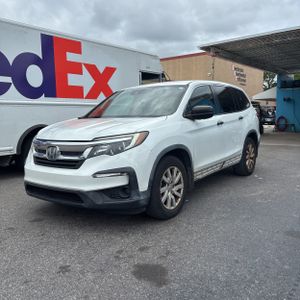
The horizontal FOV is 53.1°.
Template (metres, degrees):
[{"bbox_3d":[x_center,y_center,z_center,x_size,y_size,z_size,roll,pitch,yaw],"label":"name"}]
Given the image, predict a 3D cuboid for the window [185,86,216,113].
[{"bbox_3d":[0.656,-0.673,4.024,0.080,0.430,1.020,-19,-5,36],"label":"window"}]

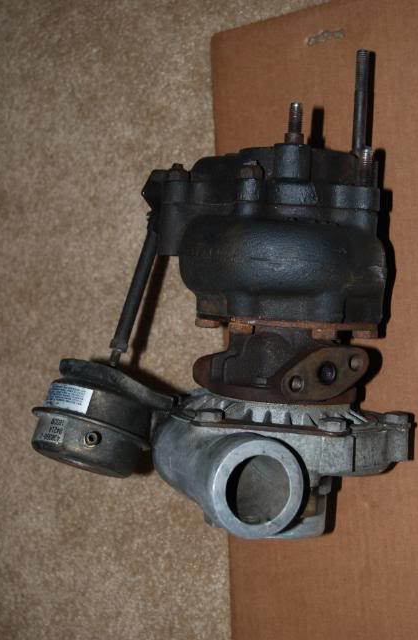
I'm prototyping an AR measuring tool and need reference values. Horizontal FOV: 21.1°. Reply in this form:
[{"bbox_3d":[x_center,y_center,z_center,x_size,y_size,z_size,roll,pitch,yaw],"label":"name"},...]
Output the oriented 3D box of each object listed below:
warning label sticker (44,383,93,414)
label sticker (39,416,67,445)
[{"bbox_3d":[-0.080,0.043,0.615,0.038,0.007,0.015,5,73,46],"label":"warning label sticker"},{"bbox_3d":[-0.086,0.060,0.607,0.019,0.002,0.014,6,74,42],"label":"label sticker"}]

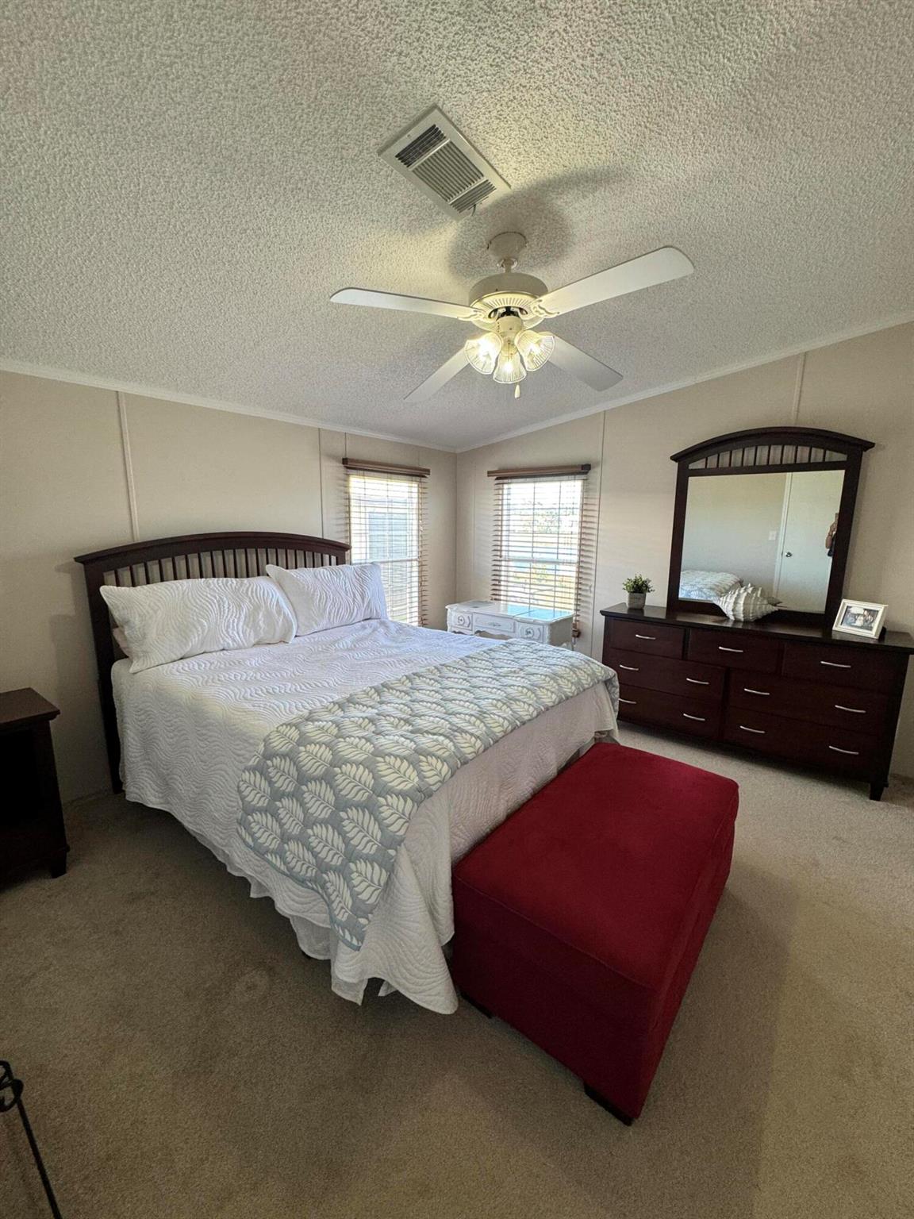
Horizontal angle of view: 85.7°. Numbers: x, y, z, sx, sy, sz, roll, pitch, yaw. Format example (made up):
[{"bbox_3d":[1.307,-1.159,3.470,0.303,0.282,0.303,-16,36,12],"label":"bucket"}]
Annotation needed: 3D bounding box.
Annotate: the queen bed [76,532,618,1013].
[{"bbox_3d":[-0.475,0.313,2.441,2.200,1.345,1.650,8,13,38],"label":"queen bed"}]

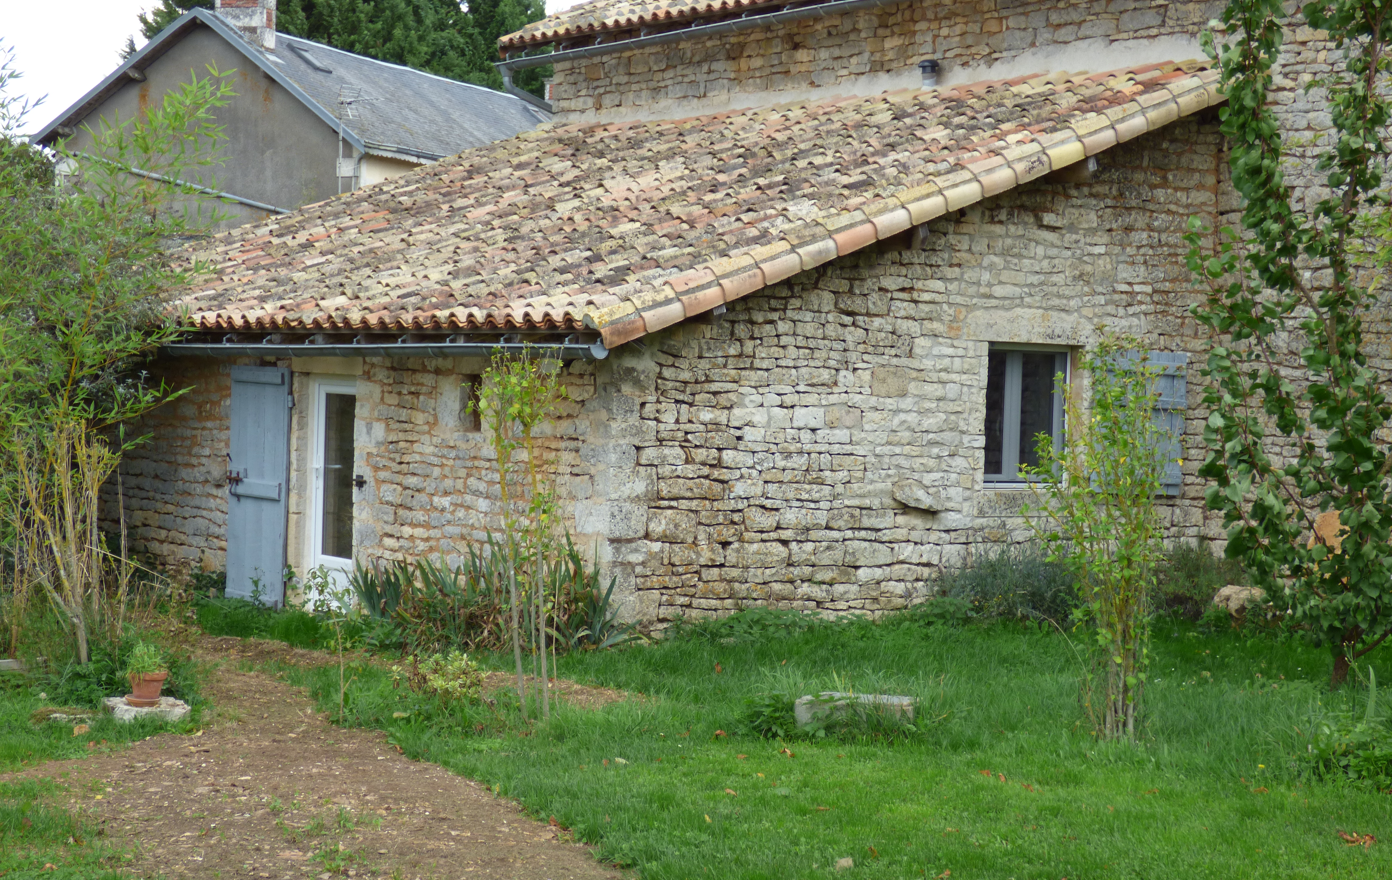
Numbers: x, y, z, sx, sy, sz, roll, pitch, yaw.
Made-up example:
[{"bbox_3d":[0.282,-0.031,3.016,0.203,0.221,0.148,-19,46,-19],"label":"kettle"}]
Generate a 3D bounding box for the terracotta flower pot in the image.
[{"bbox_3d":[-2.662,1.211,11.900,0.190,0.168,0.190,2,1,0],"label":"terracotta flower pot"}]

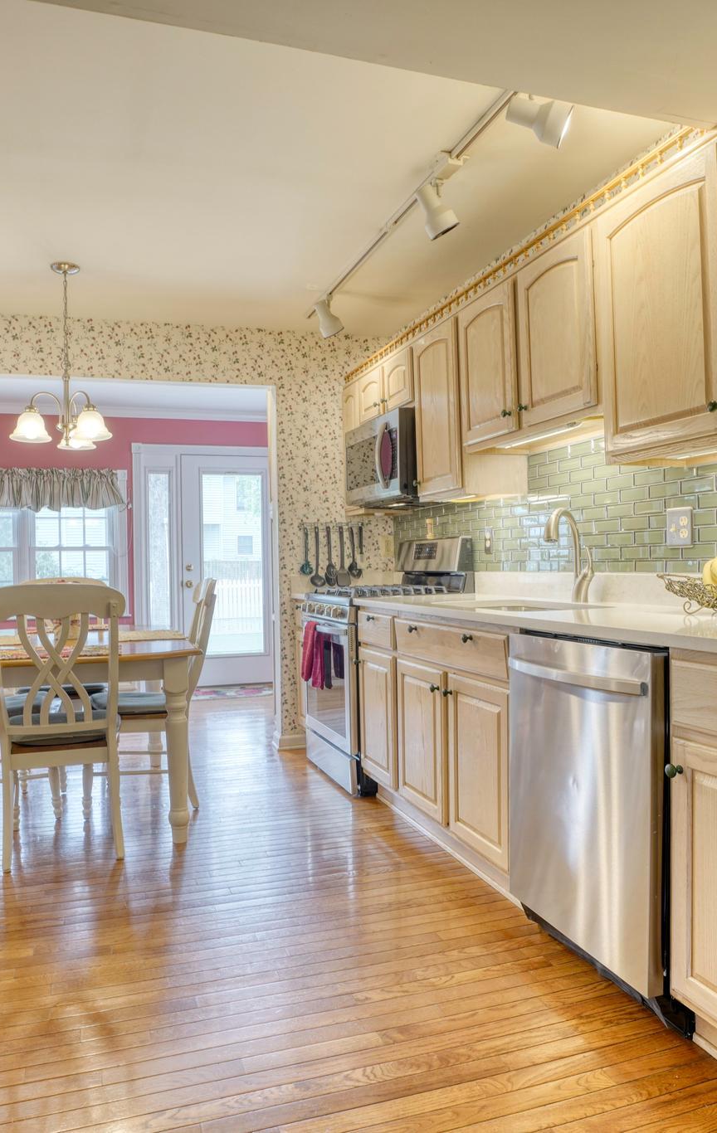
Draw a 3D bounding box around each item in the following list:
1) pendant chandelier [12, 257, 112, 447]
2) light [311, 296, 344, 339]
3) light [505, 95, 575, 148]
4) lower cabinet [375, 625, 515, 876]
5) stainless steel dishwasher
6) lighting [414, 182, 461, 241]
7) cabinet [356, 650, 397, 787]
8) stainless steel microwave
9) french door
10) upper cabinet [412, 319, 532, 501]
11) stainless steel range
[{"bbox_3d":[-1.326,-0.937,3.370,0.460,0.850,0.440,-1,0,-20],"label":"pendant chandelier"},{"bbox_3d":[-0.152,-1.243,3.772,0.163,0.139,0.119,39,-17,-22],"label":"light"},{"bbox_3d":[0.504,-1.233,2.093,0.163,0.124,0.119,20,1,4],"label":"light"},{"bbox_3d":[0.582,0.624,2.785,0.610,0.880,0.900,-1,0,-20],"label":"lower cabinet"},{"bbox_3d":[0.789,0.623,1.975,0.624,0.866,0.589,-1,0,-19],"label":"stainless steel dishwasher"},{"bbox_3d":[0.280,-1.255,2.658,0.150,0.190,0.120,-1,0,-26],"label":"lighting"},{"bbox_3d":[0.315,0.649,3.348,0.495,0.574,0.436,-1,0,-19],"label":"cabinet"},{"bbox_3d":[0.248,-0.554,3.996,0.390,0.420,0.770,-1,0,-20],"label":"stainless steel microwave"},{"bbox_3d":[-1.330,0.004,6.736,1.280,2.110,0.120,-1,0,-17],"label":"french door"},{"bbox_3d":[0.497,-0.689,3.389,0.340,0.740,0.460,-1,0,-20],"label":"upper cabinet"},{"bbox_3d":[0.145,0.462,3.913,0.733,1.188,0.752,-1,0,-19],"label":"stainless steel range"}]

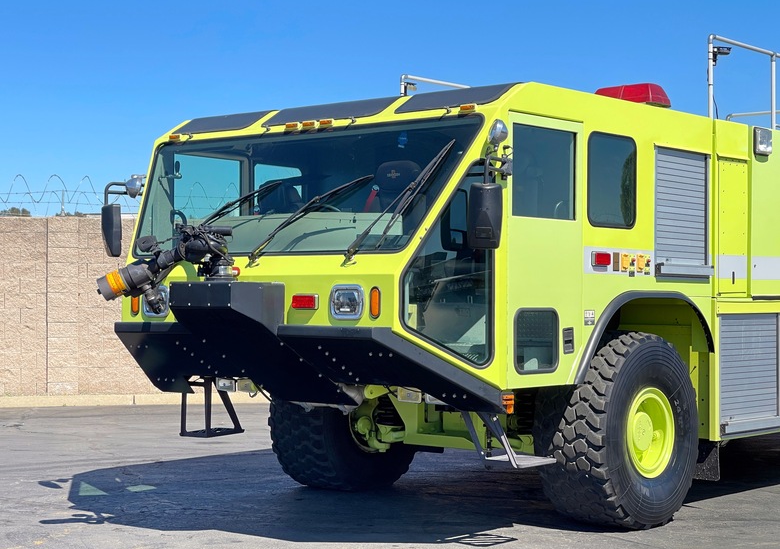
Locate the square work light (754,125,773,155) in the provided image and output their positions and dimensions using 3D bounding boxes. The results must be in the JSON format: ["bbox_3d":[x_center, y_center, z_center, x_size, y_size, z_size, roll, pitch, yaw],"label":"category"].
[{"bbox_3d":[2.850,-1.021,11.096,0.075,0.200,0.210,-1,-1,40],"label":"square work light"}]

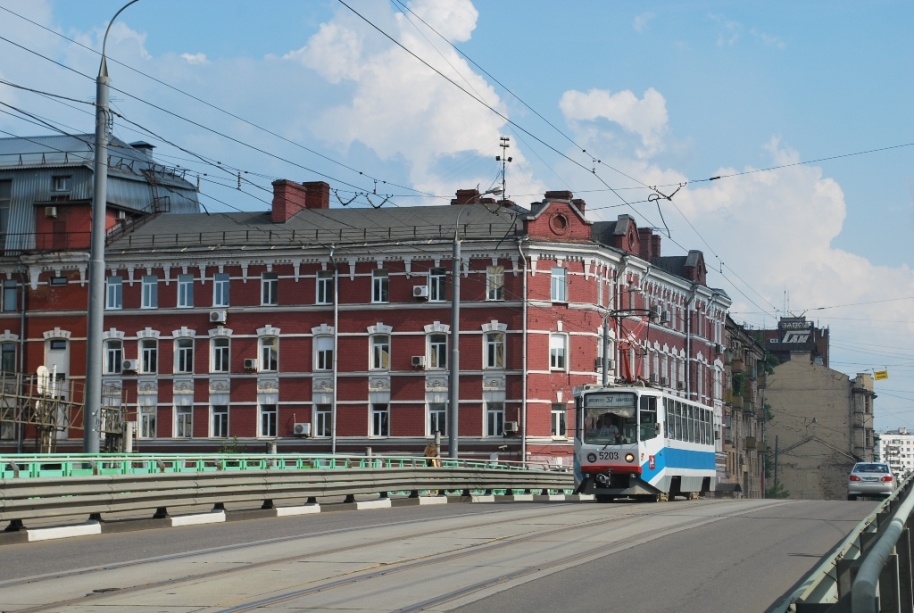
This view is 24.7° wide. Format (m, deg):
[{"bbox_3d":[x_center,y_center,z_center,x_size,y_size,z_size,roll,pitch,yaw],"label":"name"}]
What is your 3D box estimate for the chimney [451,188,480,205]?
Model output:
[{"bbox_3d":[0.608,-5.523,108.807,1.282,0.990,0.900,-1,-6,15],"label":"chimney"}]

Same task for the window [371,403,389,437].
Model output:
[{"bbox_3d":[-3.938,5.757,106.259,0.887,1.680,0.200,-1,-5,17],"label":"window"}]

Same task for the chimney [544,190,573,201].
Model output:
[{"bbox_3d":[5.297,-5.296,107.897,1.266,1.215,0.900,-1,-6,15],"label":"chimney"}]

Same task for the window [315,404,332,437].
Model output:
[{"bbox_3d":[-6.847,5.855,107.125,0.894,1.591,0.200,-1,-5,17],"label":"window"}]

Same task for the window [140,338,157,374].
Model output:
[{"bbox_3d":[-16.300,2.643,110.265,0.862,1.855,0.200,-1,-5,17],"label":"window"}]

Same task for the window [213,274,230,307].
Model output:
[{"bbox_3d":[-11.849,-0.806,105.071,0.896,1.683,0.200,-1,-6,15],"label":"window"}]

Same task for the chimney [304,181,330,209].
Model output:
[{"bbox_3d":[-7.573,-5.699,112.377,1.101,1.844,1.150,-1,-6,15],"label":"chimney"}]

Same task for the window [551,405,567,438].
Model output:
[{"bbox_3d":[5.117,5.786,104.939,0.869,1.659,0.200,3,-6,-28],"label":"window"}]

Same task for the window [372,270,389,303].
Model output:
[{"bbox_3d":[-3.910,-1.025,106.879,0.835,1.597,0.200,-1,-5,17],"label":"window"}]

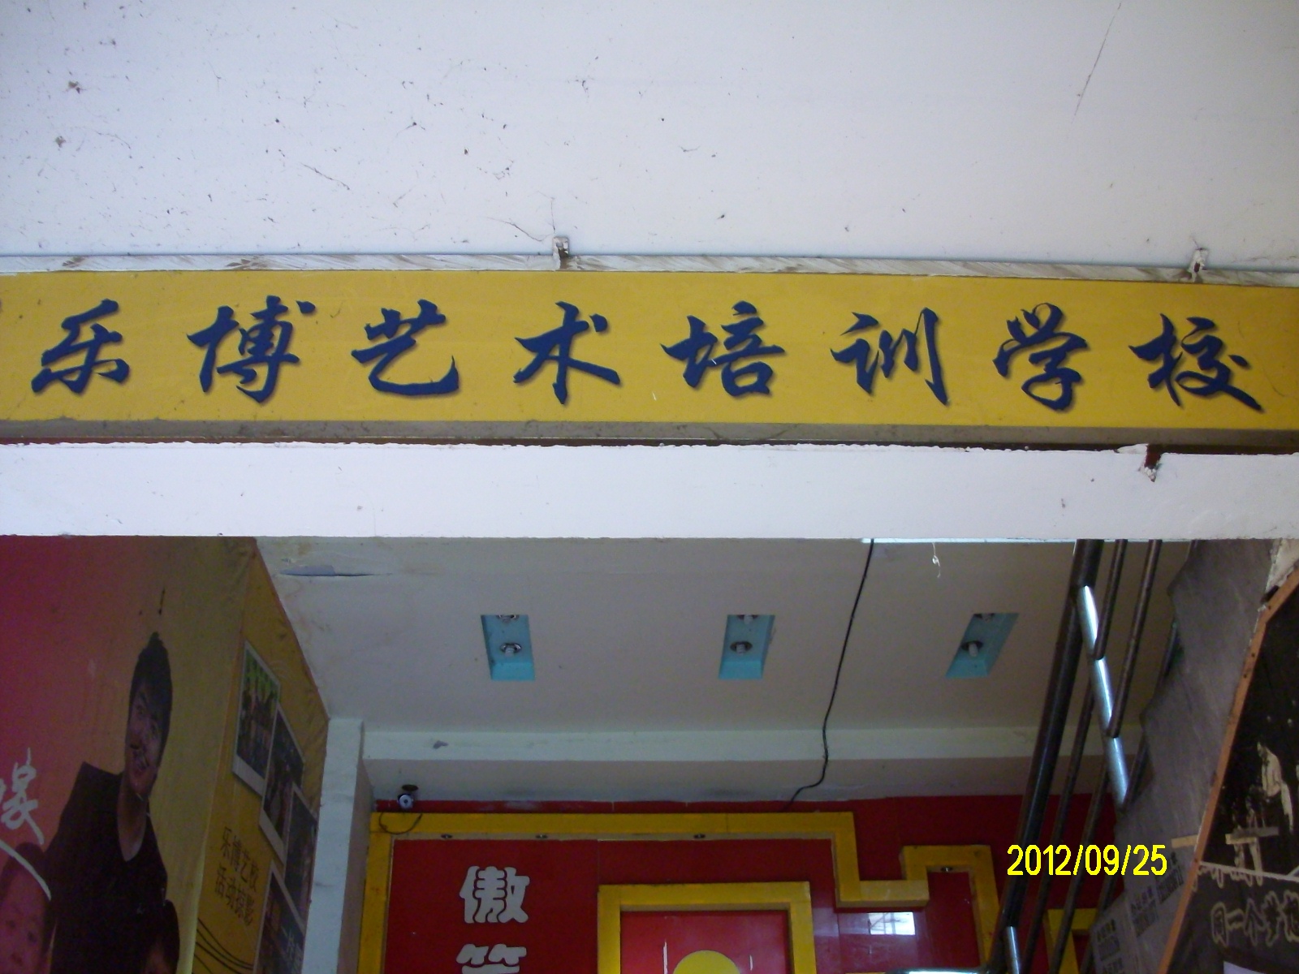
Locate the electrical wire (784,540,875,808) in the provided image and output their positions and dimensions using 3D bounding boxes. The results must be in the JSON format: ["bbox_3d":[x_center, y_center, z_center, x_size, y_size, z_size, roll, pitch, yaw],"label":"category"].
[{"bbox_3d":[0.743,0.850,5.221,0.160,0.182,2.065,0,-35,-2],"label":"electrical wire"}]

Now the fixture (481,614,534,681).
[{"bbox_3d":[-0.553,0.613,5.058,0.178,0.080,0.543,0,-35,-2],"label":"fixture"}]

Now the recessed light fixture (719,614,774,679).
[{"bbox_3d":[0.383,0.615,5.088,0.180,0.080,0.538,0,-35,-2],"label":"recessed light fixture"}]

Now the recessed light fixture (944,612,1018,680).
[{"bbox_3d":[1.324,0.610,5.109,0.172,0.080,0.532,0,-35,-2],"label":"recessed light fixture"}]

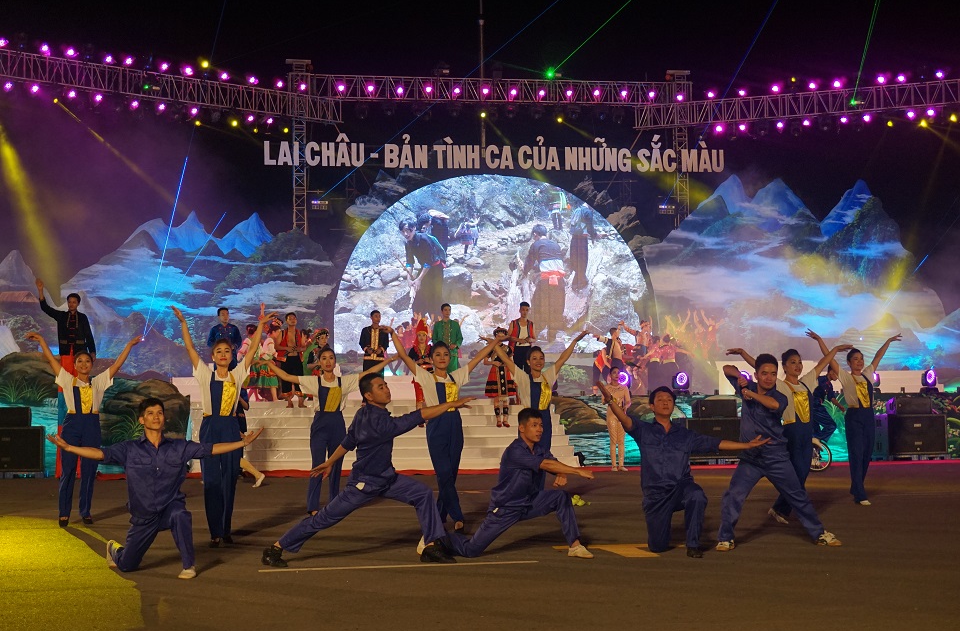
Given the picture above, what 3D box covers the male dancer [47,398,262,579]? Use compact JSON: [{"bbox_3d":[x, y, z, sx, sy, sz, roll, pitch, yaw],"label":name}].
[{"bbox_3d":[-2.193,1.137,10.350,1.380,1.160,0.780,0,-3,-13],"label":"male dancer"}]

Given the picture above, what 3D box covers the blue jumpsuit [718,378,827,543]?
[{"bbox_3d":[2.146,1.060,11.300,0.750,1.210,0.420,0,-3,-19],"label":"blue jumpsuit"}]

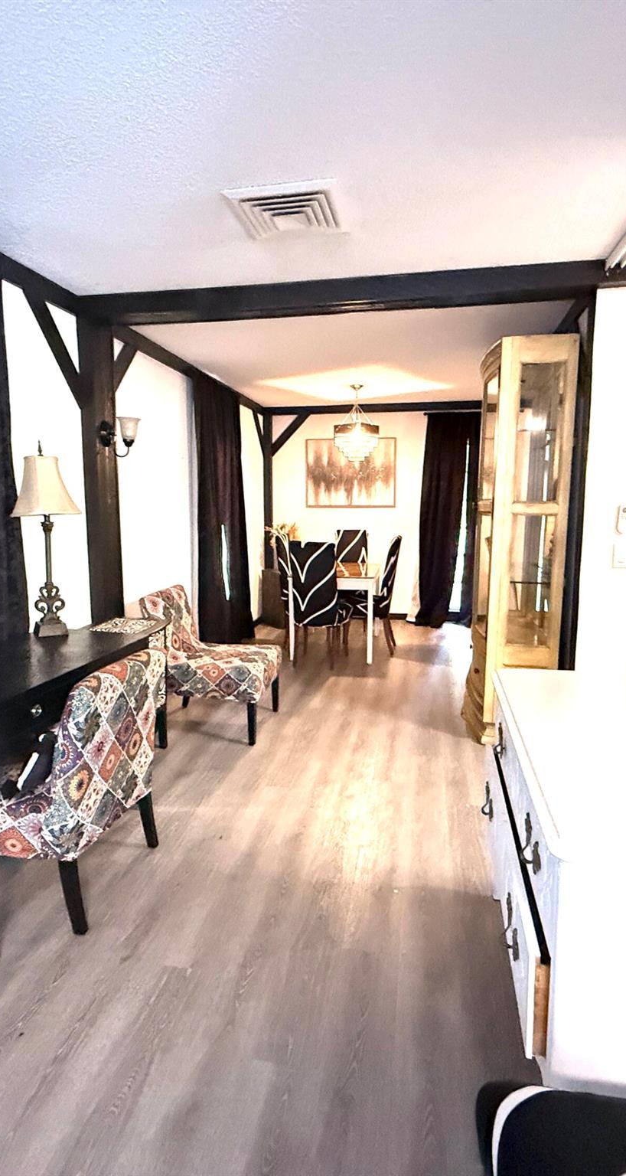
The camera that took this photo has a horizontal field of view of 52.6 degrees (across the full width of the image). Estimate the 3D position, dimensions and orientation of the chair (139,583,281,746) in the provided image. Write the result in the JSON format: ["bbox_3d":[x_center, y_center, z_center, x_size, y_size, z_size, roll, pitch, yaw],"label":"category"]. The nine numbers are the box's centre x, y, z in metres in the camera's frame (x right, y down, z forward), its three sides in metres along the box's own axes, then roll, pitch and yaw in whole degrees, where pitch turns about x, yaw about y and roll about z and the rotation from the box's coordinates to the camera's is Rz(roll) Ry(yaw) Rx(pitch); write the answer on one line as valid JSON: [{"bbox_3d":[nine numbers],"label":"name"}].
[{"bbox_3d":[-0.616,0.429,3.874,0.721,0.823,0.626,1,8,10],"label":"chair"}]

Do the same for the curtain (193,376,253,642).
[{"bbox_3d":[-0.741,-0.513,5.431,0.150,2.271,1.360,1,8,10],"label":"curtain"}]

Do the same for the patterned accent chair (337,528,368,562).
[{"bbox_3d":[0.391,-0.086,6.826,0.456,1.047,0.612,1,8,10],"label":"patterned accent chair"}]

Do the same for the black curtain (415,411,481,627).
[{"bbox_3d":[1.487,-0.717,6.869,0.694,2.285,0.136,1,8,10],"label":"black curtain"}]

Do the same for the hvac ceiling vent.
[{"bbox_3d":[-0.081,-1.355,2.320,0.399,0.040,0.408,2,8,10],"label":"hvac ceiling vent"}]

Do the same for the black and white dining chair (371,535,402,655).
[{"bbox_3d":[0.465,0.057,5.722,0.612,1.043,0.462,2,8,10],"label":"black and white dining chair"}]

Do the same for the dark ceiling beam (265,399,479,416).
[{"bbox_3d":[0.763,-1.975,7.013,2.570,0.090,0.090,2,8,10],"label":"dark ceiling beam"}]

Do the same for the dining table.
[{"bbox_3d":[0.254,0.191,5.871,0.728,0.734,1.197,2,8,10],"label":"dining table"}]

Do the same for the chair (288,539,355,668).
[{"bbox_3d":[0.061,0.115,5.352,0.456,1.047,0.612,2,8,14],"label":"chair"}]

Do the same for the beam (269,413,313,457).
[{"bbox_3d":[-0.270,-1.762,7.221,0.105,0.651,0.085,44,13,2],"label":"beam"}]

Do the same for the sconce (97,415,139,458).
[{"bbox_3d":[-1.014,-0.798,3.377,0.188,0.204,0.125,1,8,10],"label":"sconce"}]

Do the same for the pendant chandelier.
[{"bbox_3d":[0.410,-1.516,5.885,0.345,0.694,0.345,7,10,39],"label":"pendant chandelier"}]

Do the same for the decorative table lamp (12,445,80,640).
[{"bbox_3d":[-1.127,-0.204,2.711,0.299,0.816,0.299,-2,8,-11],"label":"decorative table lamp"}]

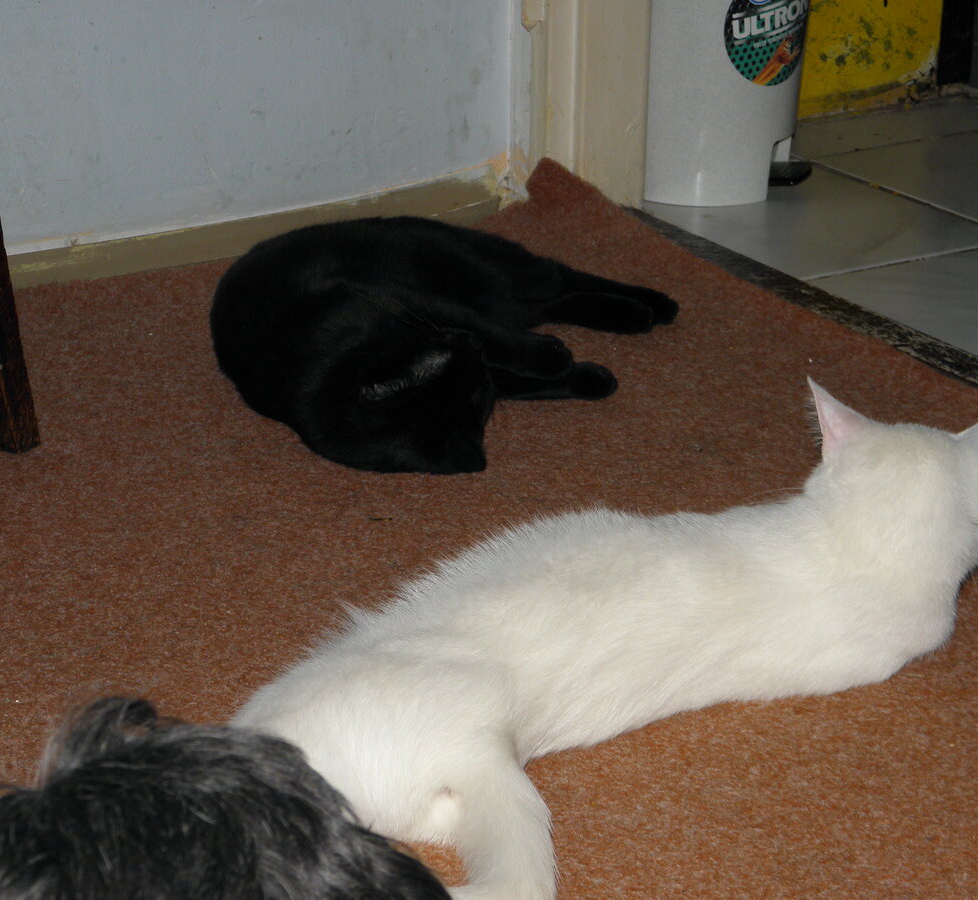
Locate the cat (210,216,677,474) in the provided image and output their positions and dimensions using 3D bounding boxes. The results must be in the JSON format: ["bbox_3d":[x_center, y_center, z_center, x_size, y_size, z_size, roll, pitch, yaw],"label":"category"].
[{"bbox_3d":[-0.039,-0.093,1.718,0.352,0.115,0.398,2,22,5],"label":"cat"}]

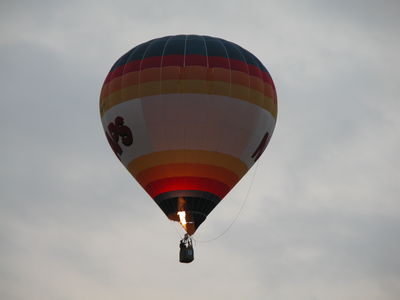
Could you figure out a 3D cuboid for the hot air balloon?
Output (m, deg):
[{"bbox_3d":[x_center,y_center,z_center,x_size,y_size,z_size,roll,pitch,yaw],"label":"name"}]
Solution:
[{"bbox_3d":[-1.120,0.030,213.000,16.200,20.900,16.200,0,-14,0],"label":"hot air balloon"}]

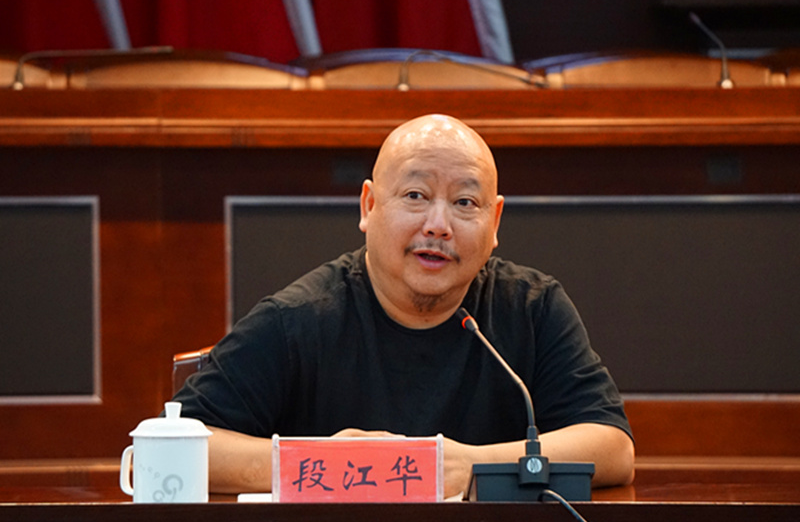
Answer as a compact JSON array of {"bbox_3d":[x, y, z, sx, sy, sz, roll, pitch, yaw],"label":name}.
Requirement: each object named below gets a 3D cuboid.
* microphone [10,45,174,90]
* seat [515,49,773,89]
[{"bbox_3d":[-0.664,-0.392,8.970,0.350,0.140,0.180,0,1,-18],"label":"microphone"},{"bbox_3d":[0.572,0.000,9.420,0.570,0.960,0.620,0,0,0],"label":"seat"}]

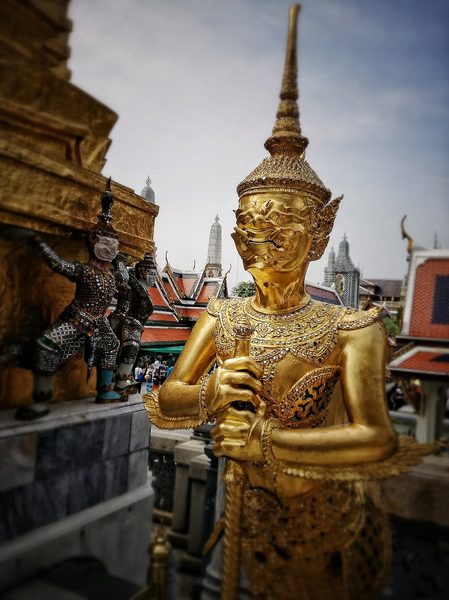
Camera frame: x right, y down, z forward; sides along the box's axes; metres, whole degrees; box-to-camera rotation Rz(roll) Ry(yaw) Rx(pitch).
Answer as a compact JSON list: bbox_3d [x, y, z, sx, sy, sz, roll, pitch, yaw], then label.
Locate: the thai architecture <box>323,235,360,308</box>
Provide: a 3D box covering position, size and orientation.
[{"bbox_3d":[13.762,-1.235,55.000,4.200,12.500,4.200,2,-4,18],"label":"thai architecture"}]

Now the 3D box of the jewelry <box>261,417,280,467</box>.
[{"bbox_3d":[0.110,0.339,1.120,0.040,0.108,0.085,3,-4,-6],"label":"jewelry"}]

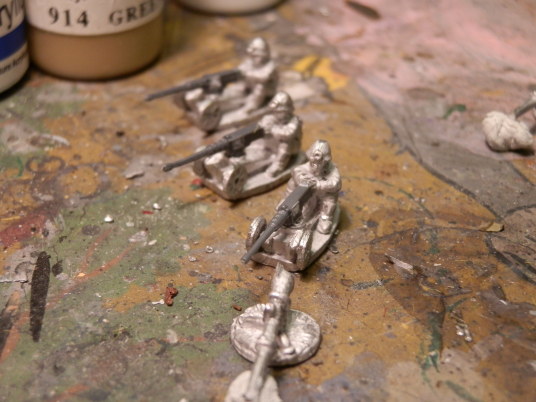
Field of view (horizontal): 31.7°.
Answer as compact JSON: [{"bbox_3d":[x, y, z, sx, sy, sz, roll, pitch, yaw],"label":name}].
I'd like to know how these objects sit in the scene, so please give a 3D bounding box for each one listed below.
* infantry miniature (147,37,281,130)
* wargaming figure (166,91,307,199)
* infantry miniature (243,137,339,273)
[{"bbox_3d":[-0.008,-0.019,0.156,0.025,0.012,0.009,-20,39,-28],"label":"infantry miniature"},{"bbox_3d":[-0.004,-0.008,0.140,0.025,0.012,0.009,-25,42,-33],"label":"wargaming figure"},{"bbox_3d":[0.003,0.001,0.126,0.009,0.012,0.025,18,37,23],"label":"infantry miniature"}]

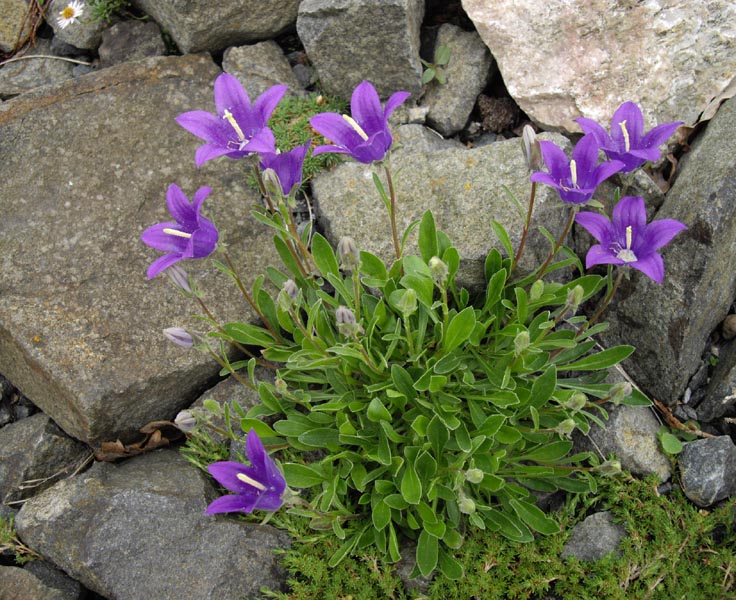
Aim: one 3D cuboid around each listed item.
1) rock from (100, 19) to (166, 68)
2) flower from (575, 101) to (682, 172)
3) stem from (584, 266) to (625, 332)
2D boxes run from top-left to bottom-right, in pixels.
[{"bbox_3d":[-0.176,-0.192,0.658,0.050,0.034,0.038,0,46,0],"label":"rock"},{"bbox_3d":[0.129,-0.083,0.442,0.053,0.029,0.047,-6,34,6],"label":"flower"},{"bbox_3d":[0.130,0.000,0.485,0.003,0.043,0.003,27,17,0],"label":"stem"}]

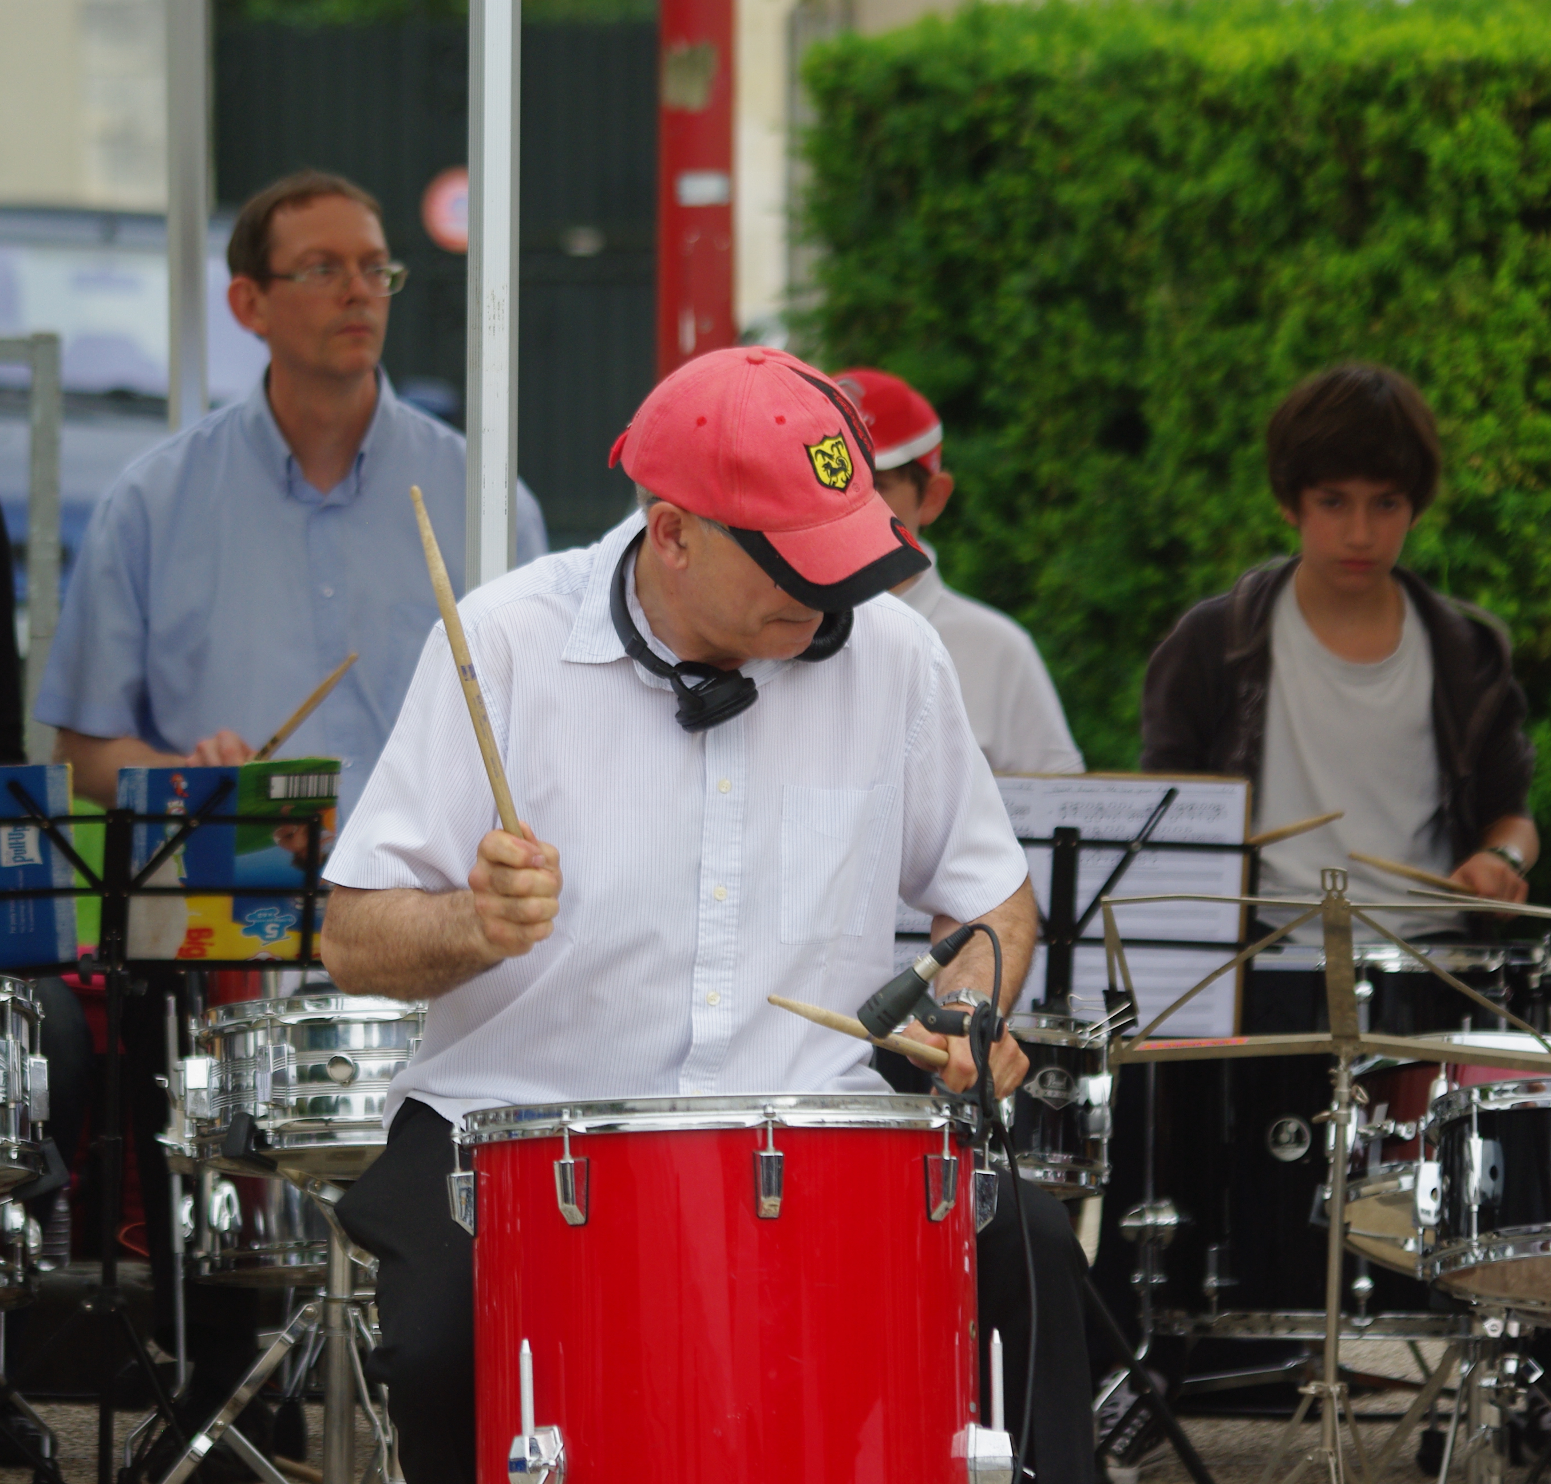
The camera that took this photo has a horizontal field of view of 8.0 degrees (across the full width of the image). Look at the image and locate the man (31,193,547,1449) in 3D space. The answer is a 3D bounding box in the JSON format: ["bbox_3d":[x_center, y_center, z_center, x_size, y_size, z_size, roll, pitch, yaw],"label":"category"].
[{"bbox_3d":[-0.526,0.090,12.500,0.620,1.460,0.750,0,0,-6],"label":"man"}]

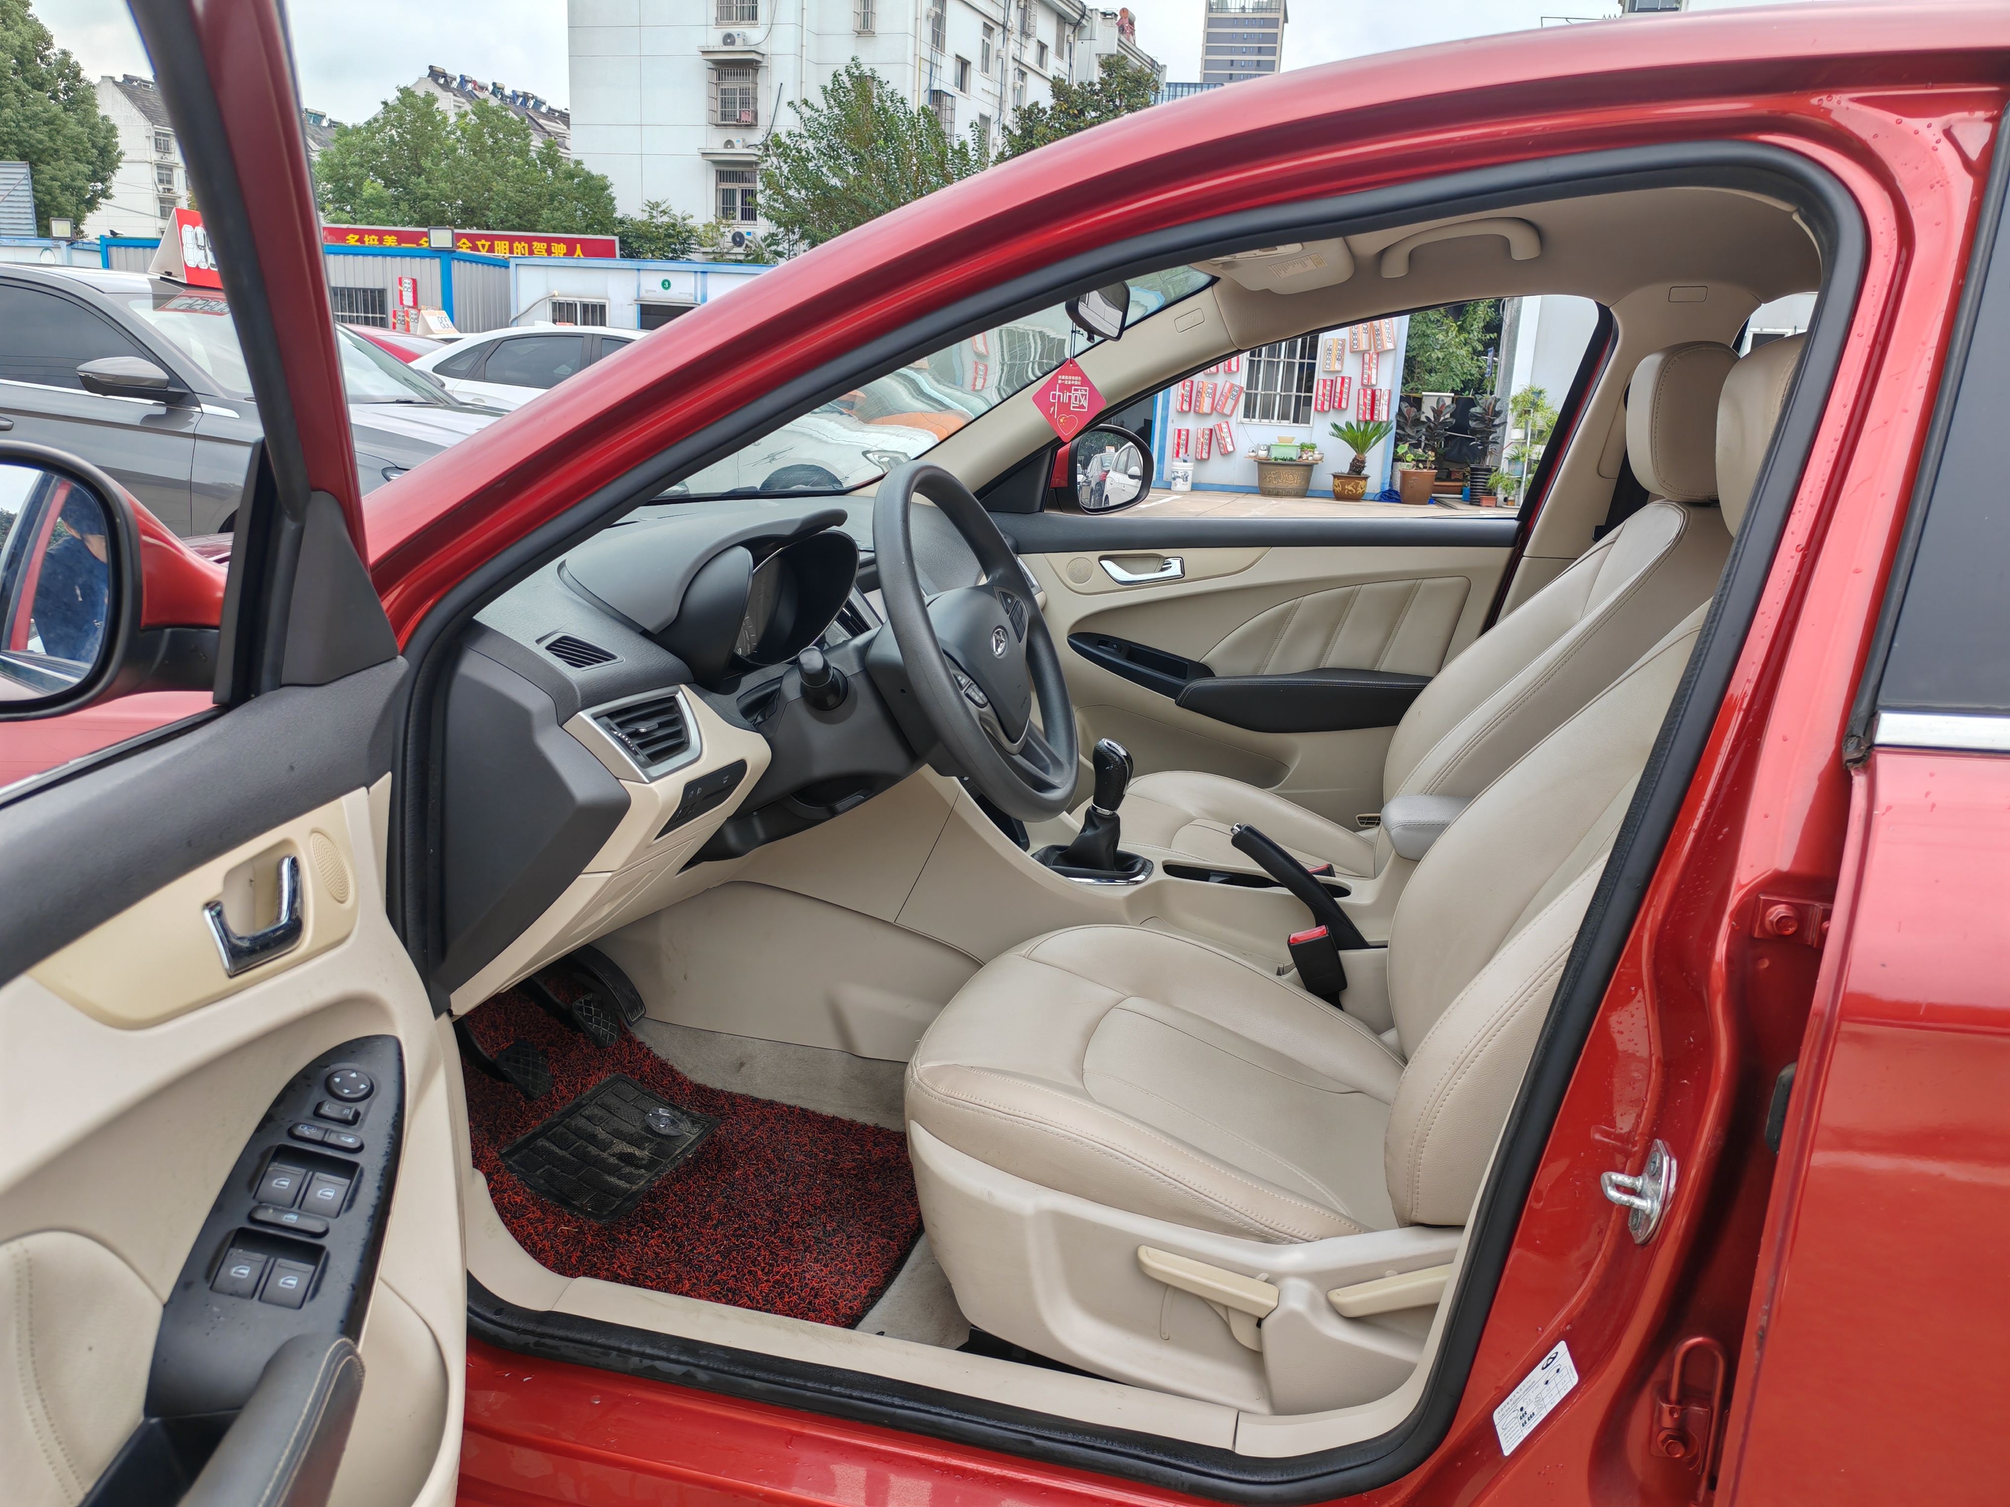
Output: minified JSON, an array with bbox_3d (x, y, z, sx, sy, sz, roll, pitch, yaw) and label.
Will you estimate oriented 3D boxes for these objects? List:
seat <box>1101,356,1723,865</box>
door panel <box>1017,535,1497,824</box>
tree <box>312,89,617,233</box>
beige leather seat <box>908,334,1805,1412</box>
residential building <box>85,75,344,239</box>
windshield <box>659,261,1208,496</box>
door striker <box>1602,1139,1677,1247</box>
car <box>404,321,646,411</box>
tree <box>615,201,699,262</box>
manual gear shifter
[{"bbox_3d":[0.529,-0.077,2.172,0.860,0.980,0.520,7,14,15],"label":"seat"},{"bbox_3d":[0.329,-0.070,2.579,0.920,0.560,0.130,7,14,15],"label":"door panel"},{"bbox_3d":[-12.396,-11.821,36.373,7.500,6.730,6.000,3,14,0],"label":"tree"},{"bbox_3d":[0.329,0.084,1.488,0.860,0.980,0.520,7,14,15],"label":"beige leather seat"},{"bbox_3d":[-72.015,-49.683,147.530,10.000,20.600,31.100,6,14,11],"label":"residential building"},{"bbox_3d":[-0.182,-0.443,1.904,0.780,0.140,1.300,-24,5,20],"label":"windshield"},{"bbox_3d":[0.430,0.297,1.065,0.044,0.072,0.036,4,14,7],"label":"door striker"},{"bbox_3d":[-2.784,-2.601,12.419,4.600,1.470,1.800,8,15,19],"label":"car"},{"bbox_3d":[-8.114,-10.559,36.634,2.200,4.570,2.000,3,14,0],"label":"tree"},{"bbox_3d":[0.114,0.062,1.925,0.095,0.160,0.085,7,14,15],"label":"manual gear shifter"}]

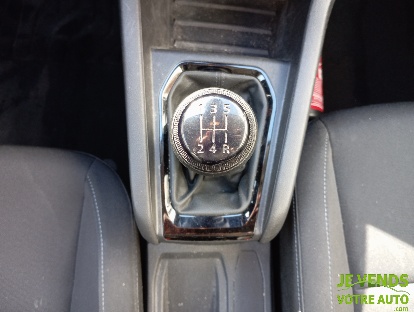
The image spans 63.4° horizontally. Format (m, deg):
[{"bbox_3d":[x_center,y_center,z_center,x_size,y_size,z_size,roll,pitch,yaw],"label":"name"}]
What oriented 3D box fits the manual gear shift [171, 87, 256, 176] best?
[{"bbox_3d":[0.005,-0.011,0.254,0.058,0.077,0.058,0,76,0],"label":"manual gear shift"}]

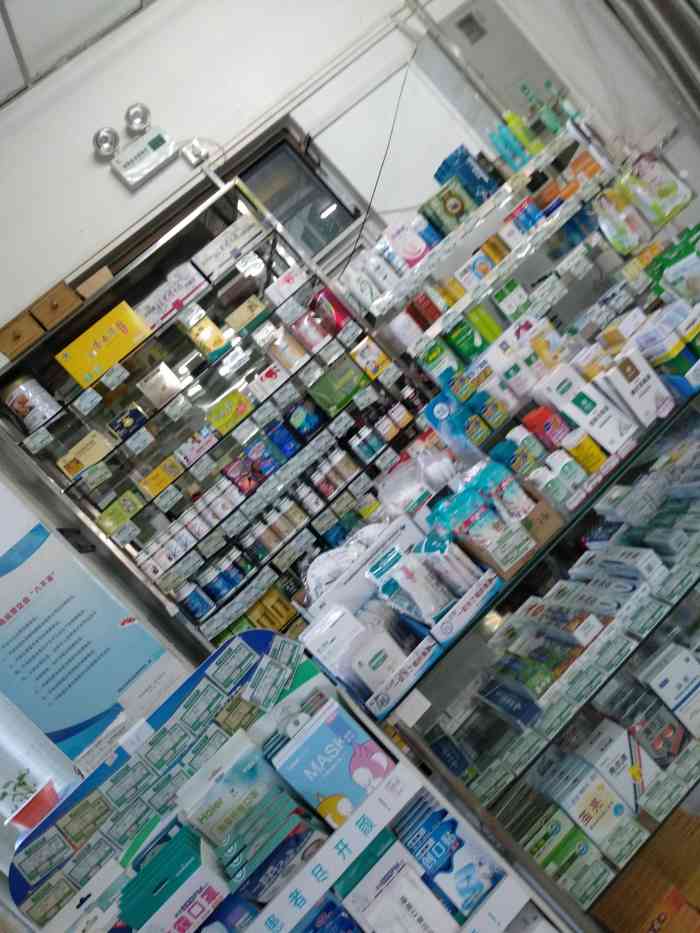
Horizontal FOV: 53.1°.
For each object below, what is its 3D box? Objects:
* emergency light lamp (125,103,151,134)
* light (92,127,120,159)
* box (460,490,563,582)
[{"bbox_3d":[-0.869,-1.421,2.866,0.100,0.100,0.080,-43,5,-11],"label":"emergency light lamp"},{"bbox_3d":[-0.984,-1.308,2.834,0.100,0.100,0.080,-43,5,-11],"label":"light"},{"bbox_3d":[0.296,0.125,1.371,0.158,0.113,0.140,-43,5,-11],"label":"box"}]

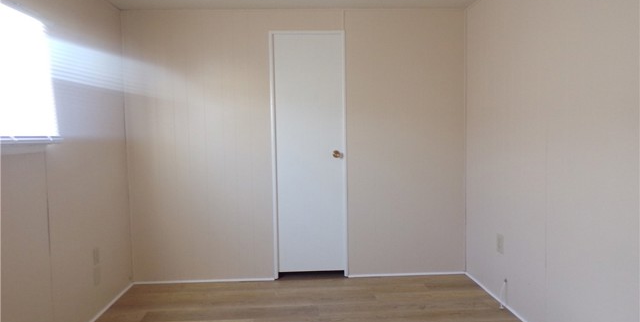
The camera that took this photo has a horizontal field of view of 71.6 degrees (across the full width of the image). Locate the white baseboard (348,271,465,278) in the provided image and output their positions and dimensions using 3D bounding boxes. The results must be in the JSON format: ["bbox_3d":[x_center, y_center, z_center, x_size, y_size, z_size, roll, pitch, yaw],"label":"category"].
[{"bbox_3d":[0.731,0.940,3.690,0.982,0.027,0.018,-1,4,-3],"label":"white baseboard"}]

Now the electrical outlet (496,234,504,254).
[{"bbox_3d":[1.240,0.569,3.049,0.010,0.118,0.080,-1,4,-3],"label":"electrical outlet"}]

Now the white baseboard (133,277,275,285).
[{"bbox_3d":[-0.944,0.979,3.609,1.140,0.027,0.018,-1,4,-3],"label":"white baseboard"}]

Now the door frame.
[{"bbox_3d":[-0.082,-0.050,3.606,0.577,1.949,0.050,-1,4,-3],"label":"door frame"}]

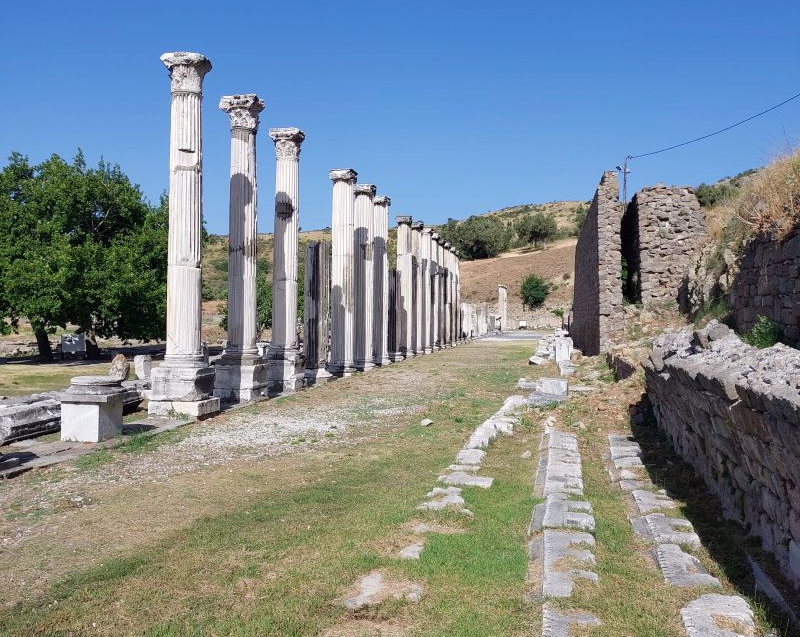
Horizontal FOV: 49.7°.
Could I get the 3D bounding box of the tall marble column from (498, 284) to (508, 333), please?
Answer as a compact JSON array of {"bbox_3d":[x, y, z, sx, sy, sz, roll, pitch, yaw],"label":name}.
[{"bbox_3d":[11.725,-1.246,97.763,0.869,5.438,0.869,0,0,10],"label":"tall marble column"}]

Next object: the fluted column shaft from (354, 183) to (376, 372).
[{"bbox_3d":[-1.067,-1.266,26.169,0.691,5.655,0.691,0,0,0],"label":"fluted column shaft"}]

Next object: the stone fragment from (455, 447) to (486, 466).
[{"bbox_3d":[0.792,1.541,9.628,0.326,0.118,0.543,0,0,10],"label":"stone fragment"}]

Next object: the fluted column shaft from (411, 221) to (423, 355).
[{"bbox_3d":[0.739,-1.256,36.439,0.662,5.679,0.662,0,0,10],"label":"fluted column shaft"}]

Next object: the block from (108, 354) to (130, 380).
[{"bbox_3d":[-6.002,1.081,18.466,0.415,0.612,0.395,0,0,10],"label":"block"}]

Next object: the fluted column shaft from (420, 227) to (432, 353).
[{"bbox_3d":[1.220,-1.256,38.710,0.642,5.652,0.642,0,0,10],"label":"fluted column shaft"}]

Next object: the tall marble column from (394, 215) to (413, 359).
[{"bbox_3d":[0.204,-1.343,35.399,0.710,5.750,0.710,1,0,10],"label":"tall marble column"}]

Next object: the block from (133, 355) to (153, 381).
[{"bbox_3d":[-5.908,1.113,19.800,0.420,0.600,0.400,1,0,10],"label":"block"}]

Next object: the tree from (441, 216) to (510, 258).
[{"bbox_3d":[11.654,-12.671,135.000,11.000,7.000,9.500,1,0,0],"label":"tree"}]

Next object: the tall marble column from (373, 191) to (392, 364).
[{"bbox_3d":[-0.707,-1.359,30.028,0.710,5.780,0.710,1,0,10],"label":"tall marble column"}]

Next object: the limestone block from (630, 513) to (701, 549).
[{"bbox_3d":[1.876,1.501,6.123,0.425,0.138,0.632,0,0,10],"label":"limestone block"}]

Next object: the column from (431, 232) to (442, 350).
[{"bbox_3d":[1.572,-1.356,43.456,0.710,5.780,0.710,1,0,10],"label":"column"}]

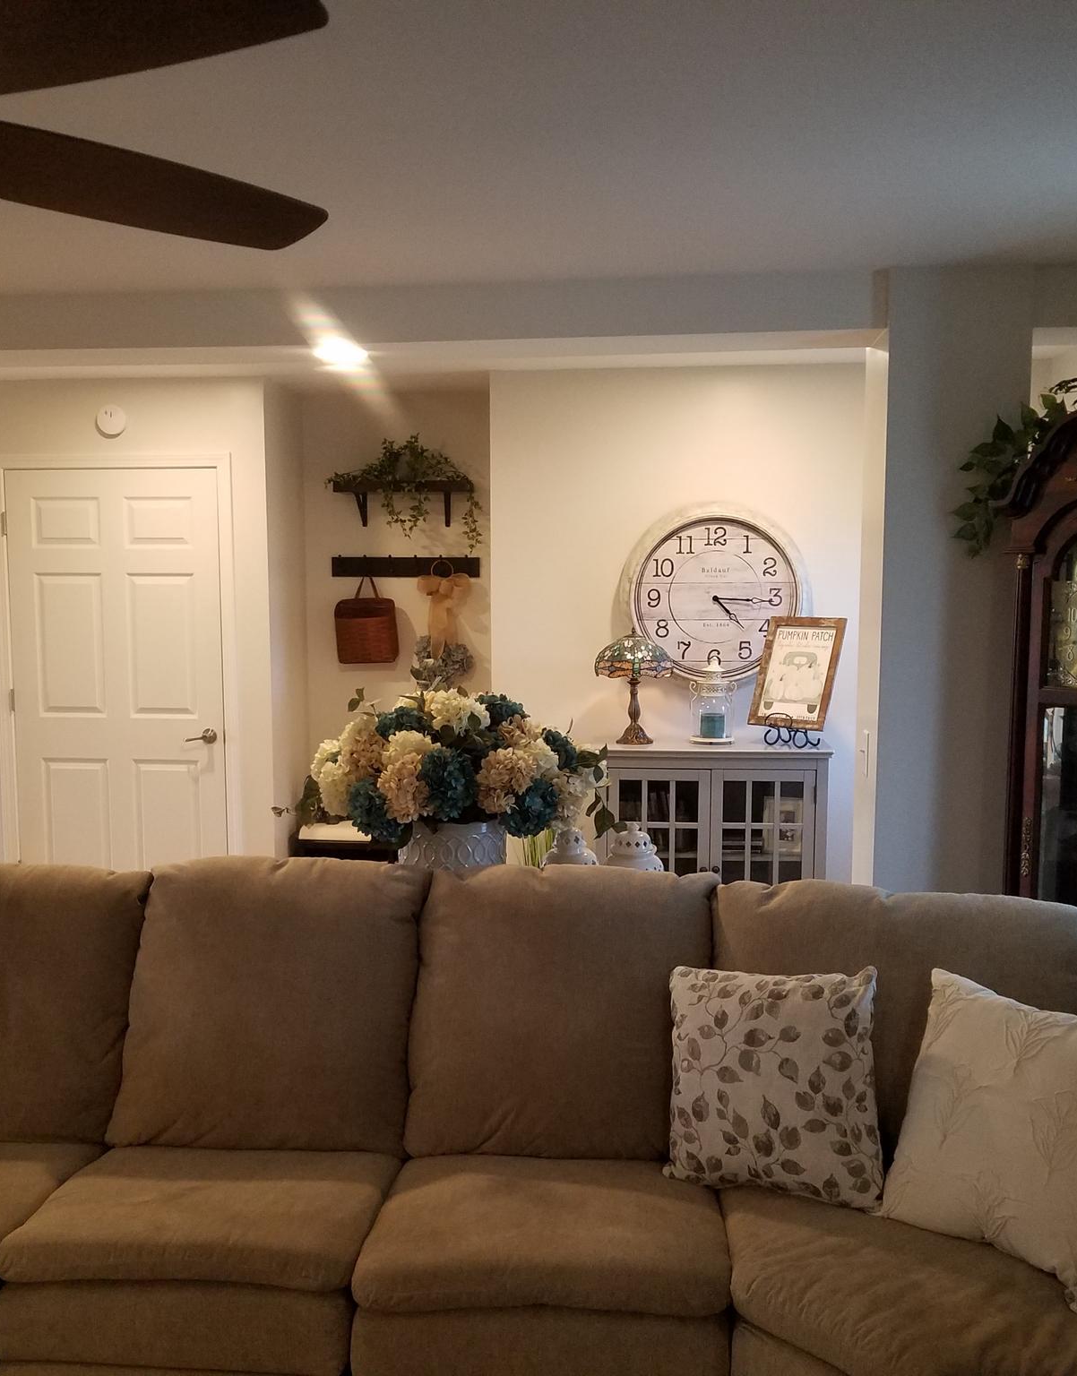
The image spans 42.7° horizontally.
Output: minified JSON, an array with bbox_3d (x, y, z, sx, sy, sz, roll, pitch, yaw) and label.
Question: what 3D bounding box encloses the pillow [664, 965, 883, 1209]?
[{"bbox_3d":[0.466,0.788,2.765,0.430,0.430,0.150,-4,-13,27],"label":"pillow"}]

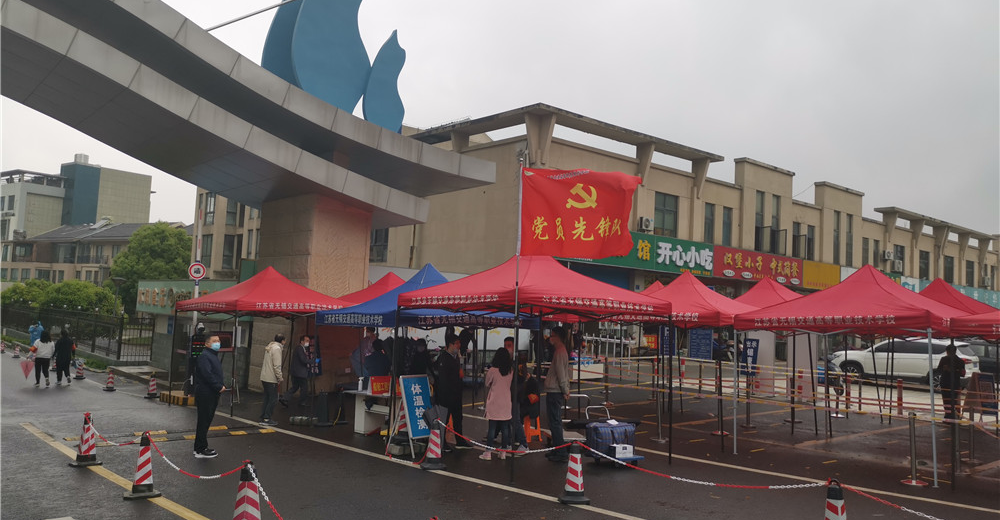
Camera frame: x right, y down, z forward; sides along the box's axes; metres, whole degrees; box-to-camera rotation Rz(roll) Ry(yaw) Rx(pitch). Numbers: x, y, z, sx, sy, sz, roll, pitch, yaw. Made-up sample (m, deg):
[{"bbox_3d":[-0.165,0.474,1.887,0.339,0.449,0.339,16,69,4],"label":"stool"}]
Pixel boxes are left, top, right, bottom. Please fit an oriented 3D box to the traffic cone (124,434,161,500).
[{"bbox_3d":[-3.894,2.234,8.551,0.370,0.690,0.370,4,-6,-30],"label":"traffic cone"}]

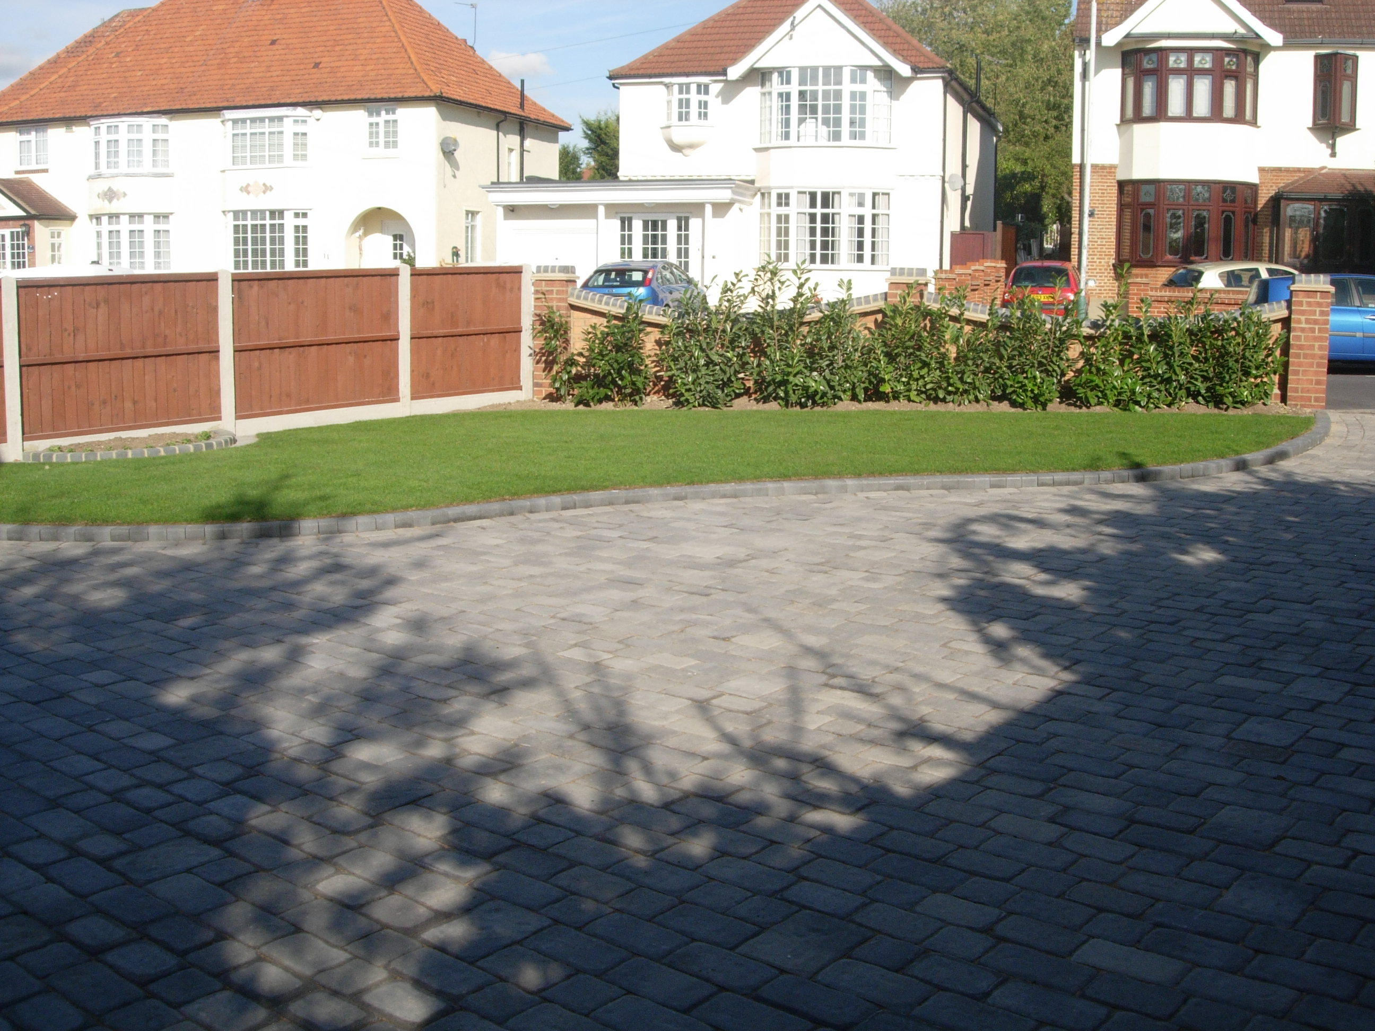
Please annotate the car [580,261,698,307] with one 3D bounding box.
[{"bbox_3d":[-0.830,-4.360,30.400,1.740,1.450,4.170,3,9,17],"label":"car"}]

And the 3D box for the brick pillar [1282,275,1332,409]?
[{"bbox_3d":[5.390,-1.500,13.080,0.390,1.180,0.390,3,9,17],"label":"brick pillar"}]

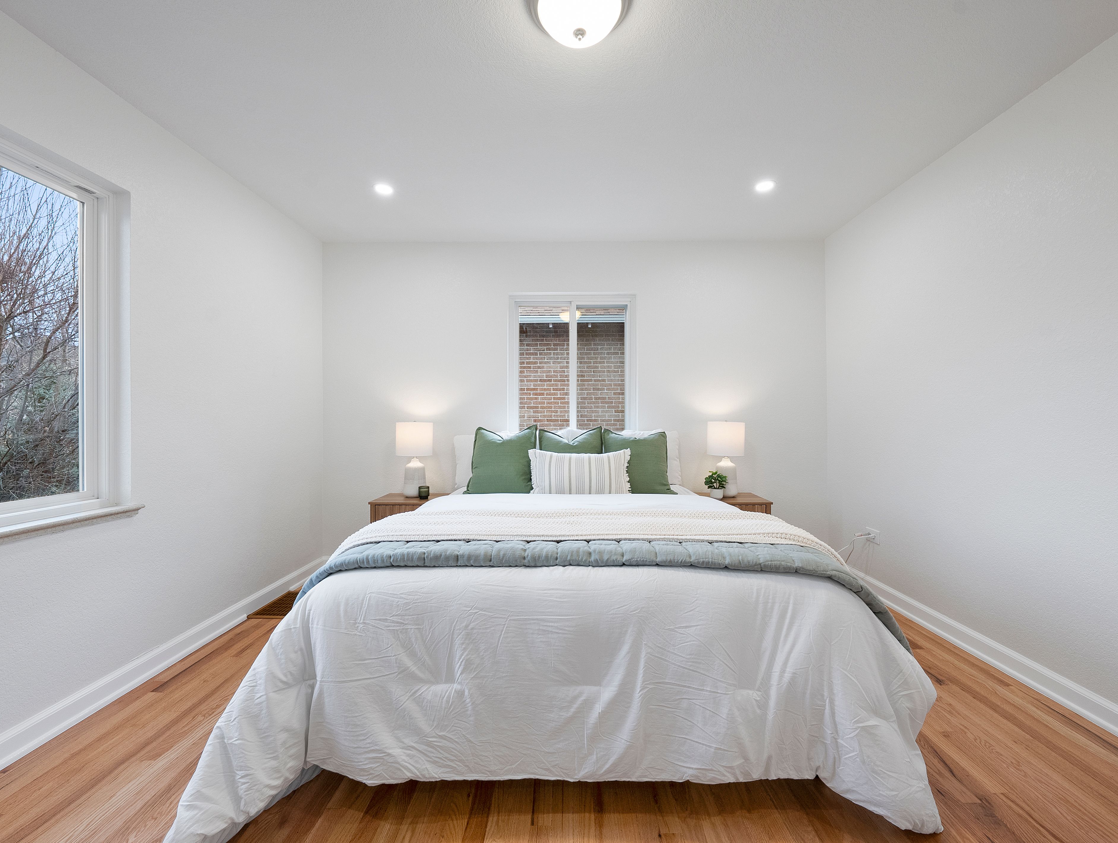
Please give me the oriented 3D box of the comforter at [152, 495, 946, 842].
[{"bbox_3d":[0.020,0.770,2.260,2.000,0.660,2.100,0,0,1],"label":"comforter"}]

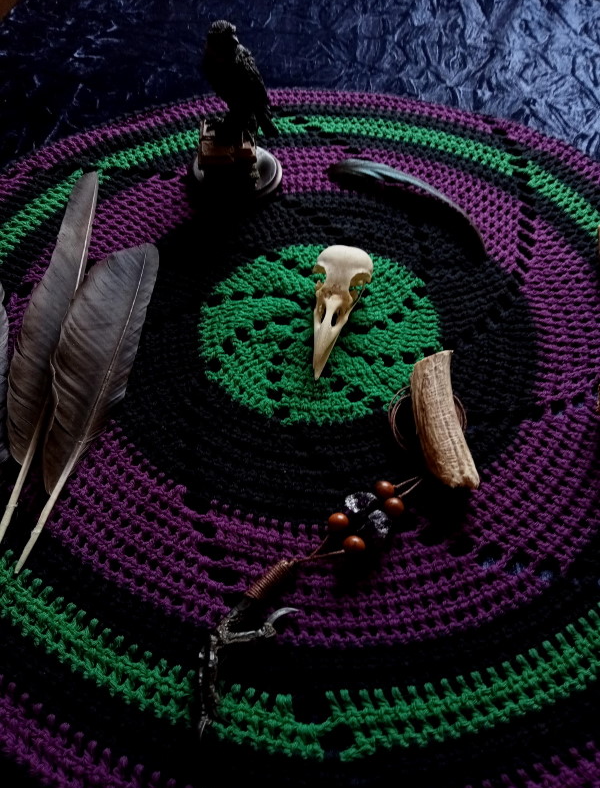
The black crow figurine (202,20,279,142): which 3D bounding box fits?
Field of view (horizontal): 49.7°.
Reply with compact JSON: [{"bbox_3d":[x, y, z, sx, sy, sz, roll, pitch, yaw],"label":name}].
[{"bbox_3d":[-0.041,-0.201,0.416,0.046,0.072,0.027,-29,60,-21],"label":"black crow figurine"}]

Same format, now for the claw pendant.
[{"bbox_3d":[-0.022,0.101,0.269,0.029,0.017,0.080,29,58,18],"label":"claw pendant"}]

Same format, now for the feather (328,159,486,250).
[{"bbox_3d":[0.076,-0.138,0.444,0.131,0.020,0.027,30,58,19],"label":"feather"}]

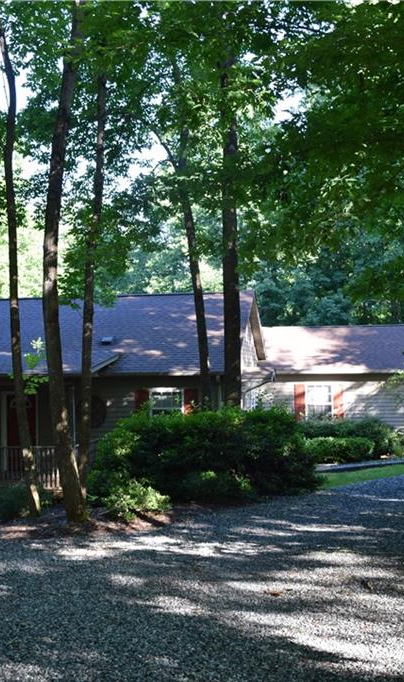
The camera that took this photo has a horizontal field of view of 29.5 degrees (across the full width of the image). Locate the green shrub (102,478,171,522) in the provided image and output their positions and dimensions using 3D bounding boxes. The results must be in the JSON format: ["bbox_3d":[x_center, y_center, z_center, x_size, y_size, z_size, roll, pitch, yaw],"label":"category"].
[{"bbox_3d":[-1.152,2.778,13.500,1.172,0.717,1.050,0,-2,0],"label":"green shrub"}]

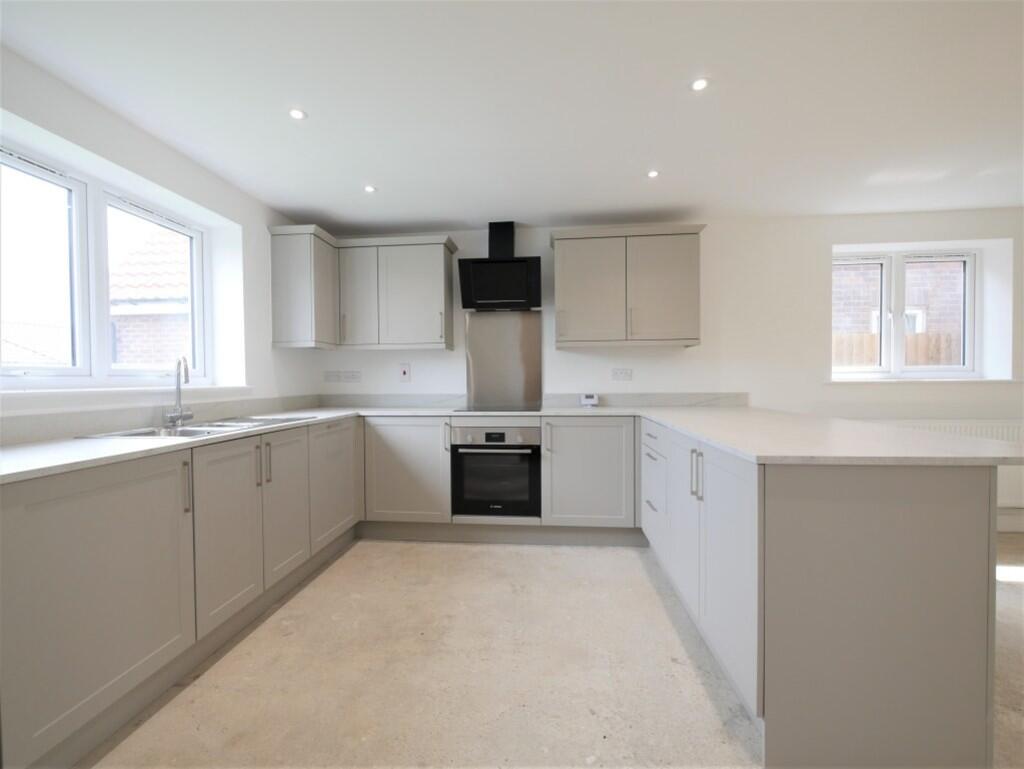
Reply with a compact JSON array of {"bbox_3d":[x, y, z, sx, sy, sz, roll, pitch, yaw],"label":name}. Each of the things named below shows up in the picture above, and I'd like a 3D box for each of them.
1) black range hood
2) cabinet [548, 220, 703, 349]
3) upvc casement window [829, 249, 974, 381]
[{"bbox_3d":[-0.076,-0.905,3.151,0.600,0.675,0.340,0,1,5],"label":"black range hood"},{"bbox_3d":[0.823,-0.679,3.055,1.062,0.828,0.370,0,1,5],"label":"cabinet"},{"bbox_3d":[3.025,-0.542,3.284,1.220,1.007,0.080,0,1,5],"label":"upvc casement window"}]

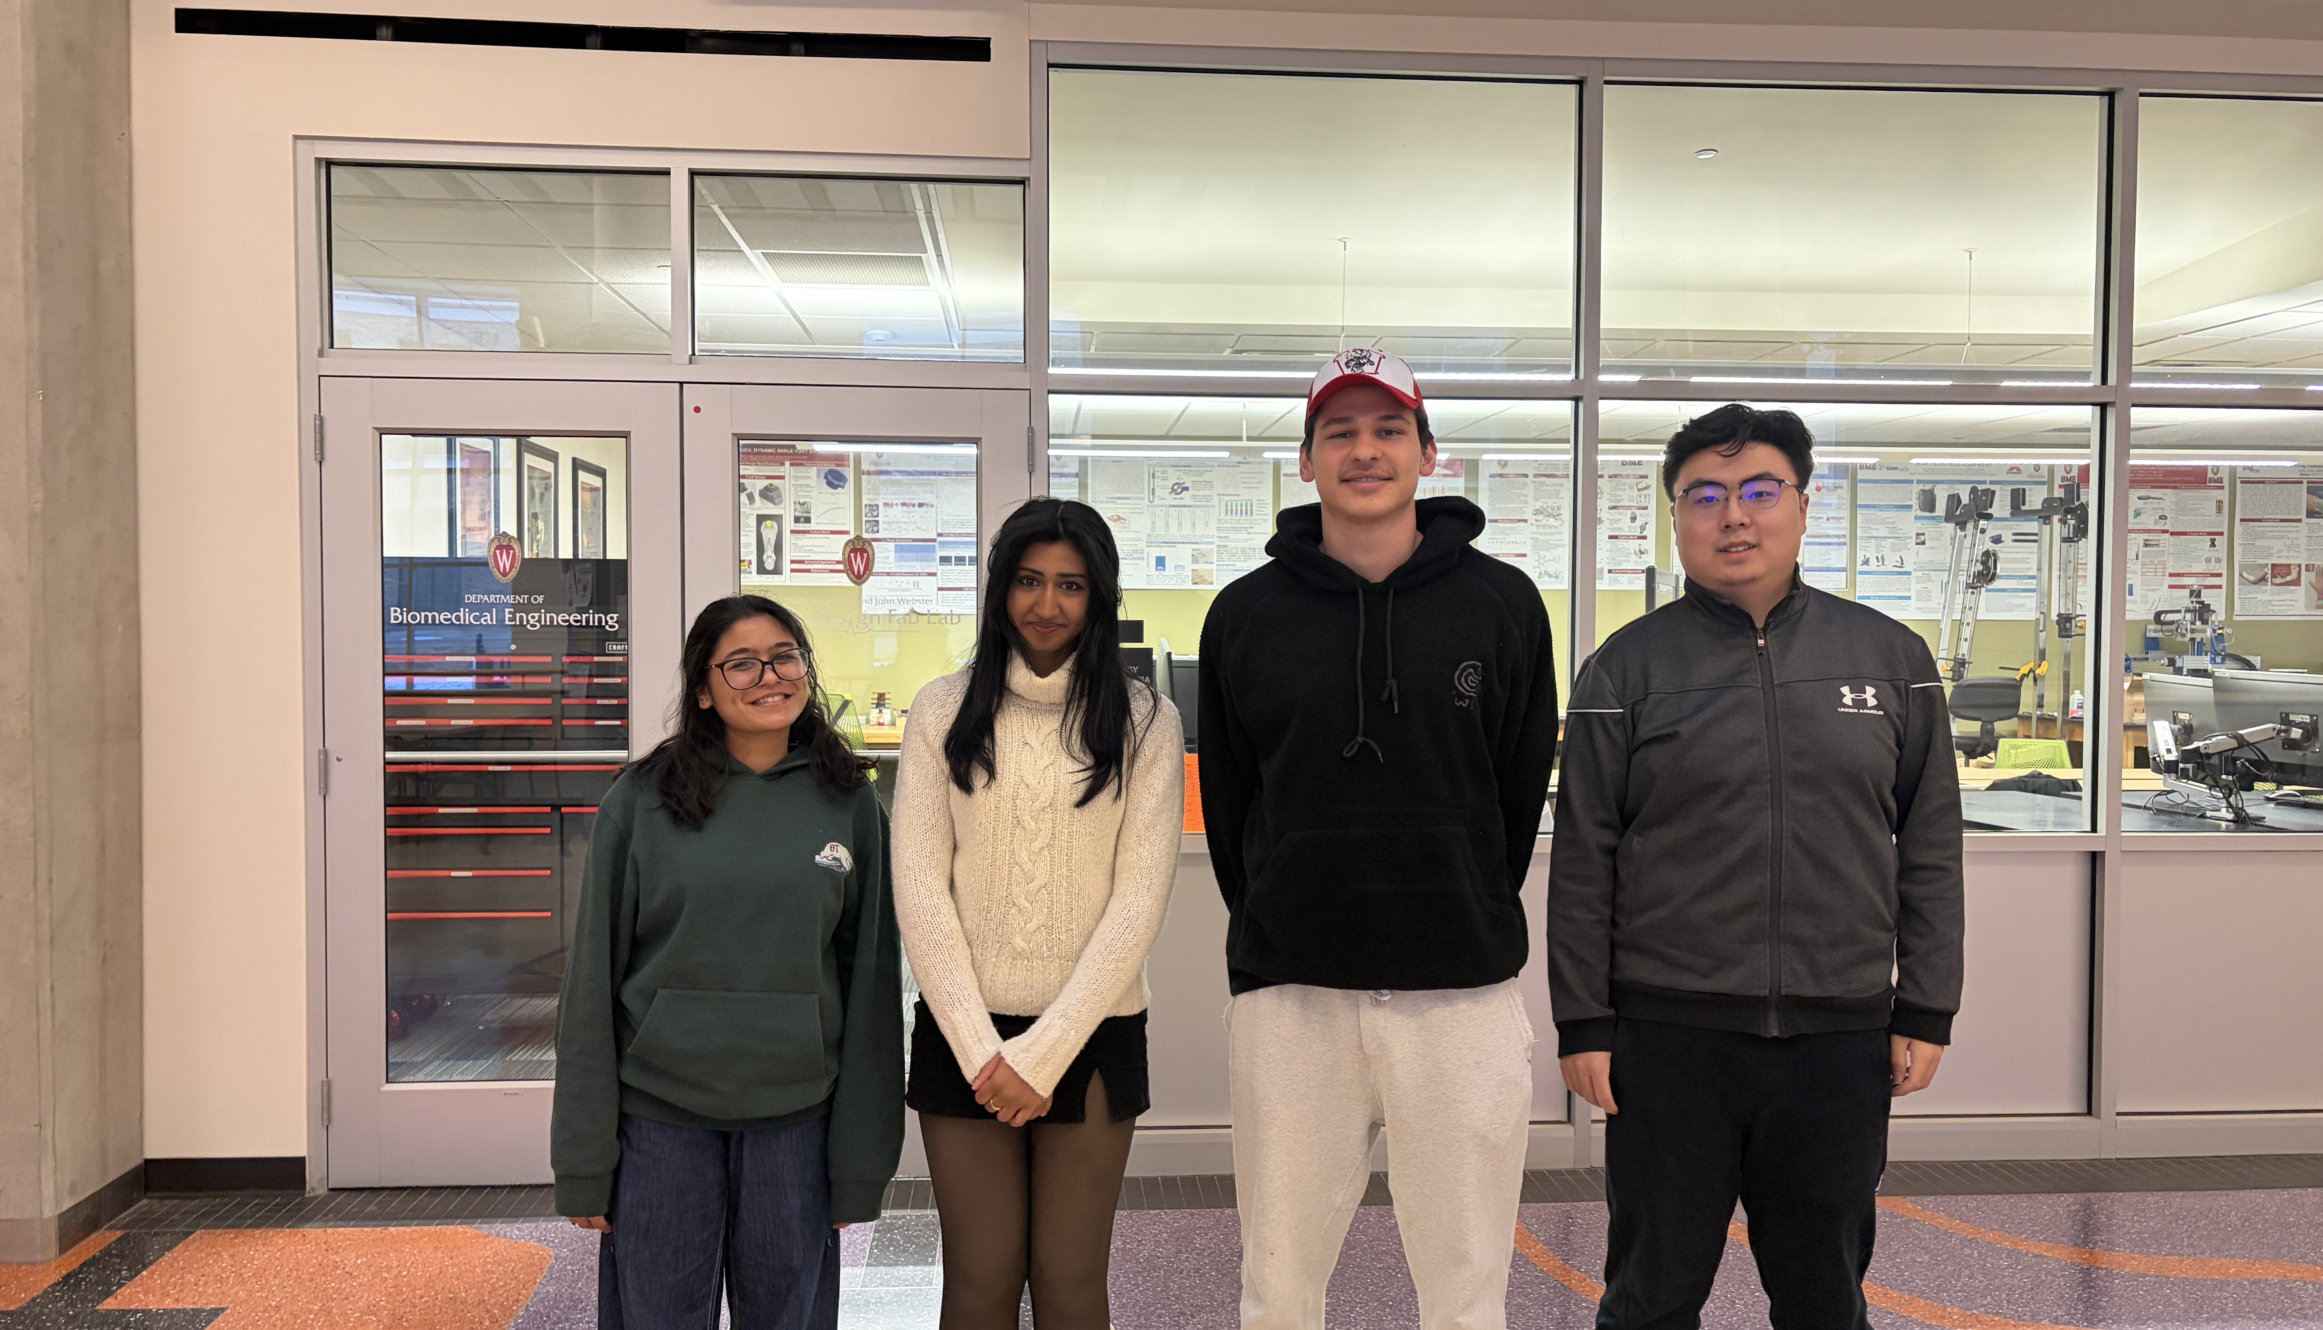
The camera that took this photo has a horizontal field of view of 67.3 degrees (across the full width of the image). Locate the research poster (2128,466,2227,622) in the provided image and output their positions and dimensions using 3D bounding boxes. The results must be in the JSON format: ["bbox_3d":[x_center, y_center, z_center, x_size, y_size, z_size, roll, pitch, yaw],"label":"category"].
[{"bbox_3d":[6.661,-0.842,11.869,1.215,1.070,0.020,0,1,-4],"label":"research poster"}]

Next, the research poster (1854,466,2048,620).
[{"bbox_3d":[5.331,-0.838,11.767,1.312,1.067,0.020,0,1,-4],"label":"research poster"}]

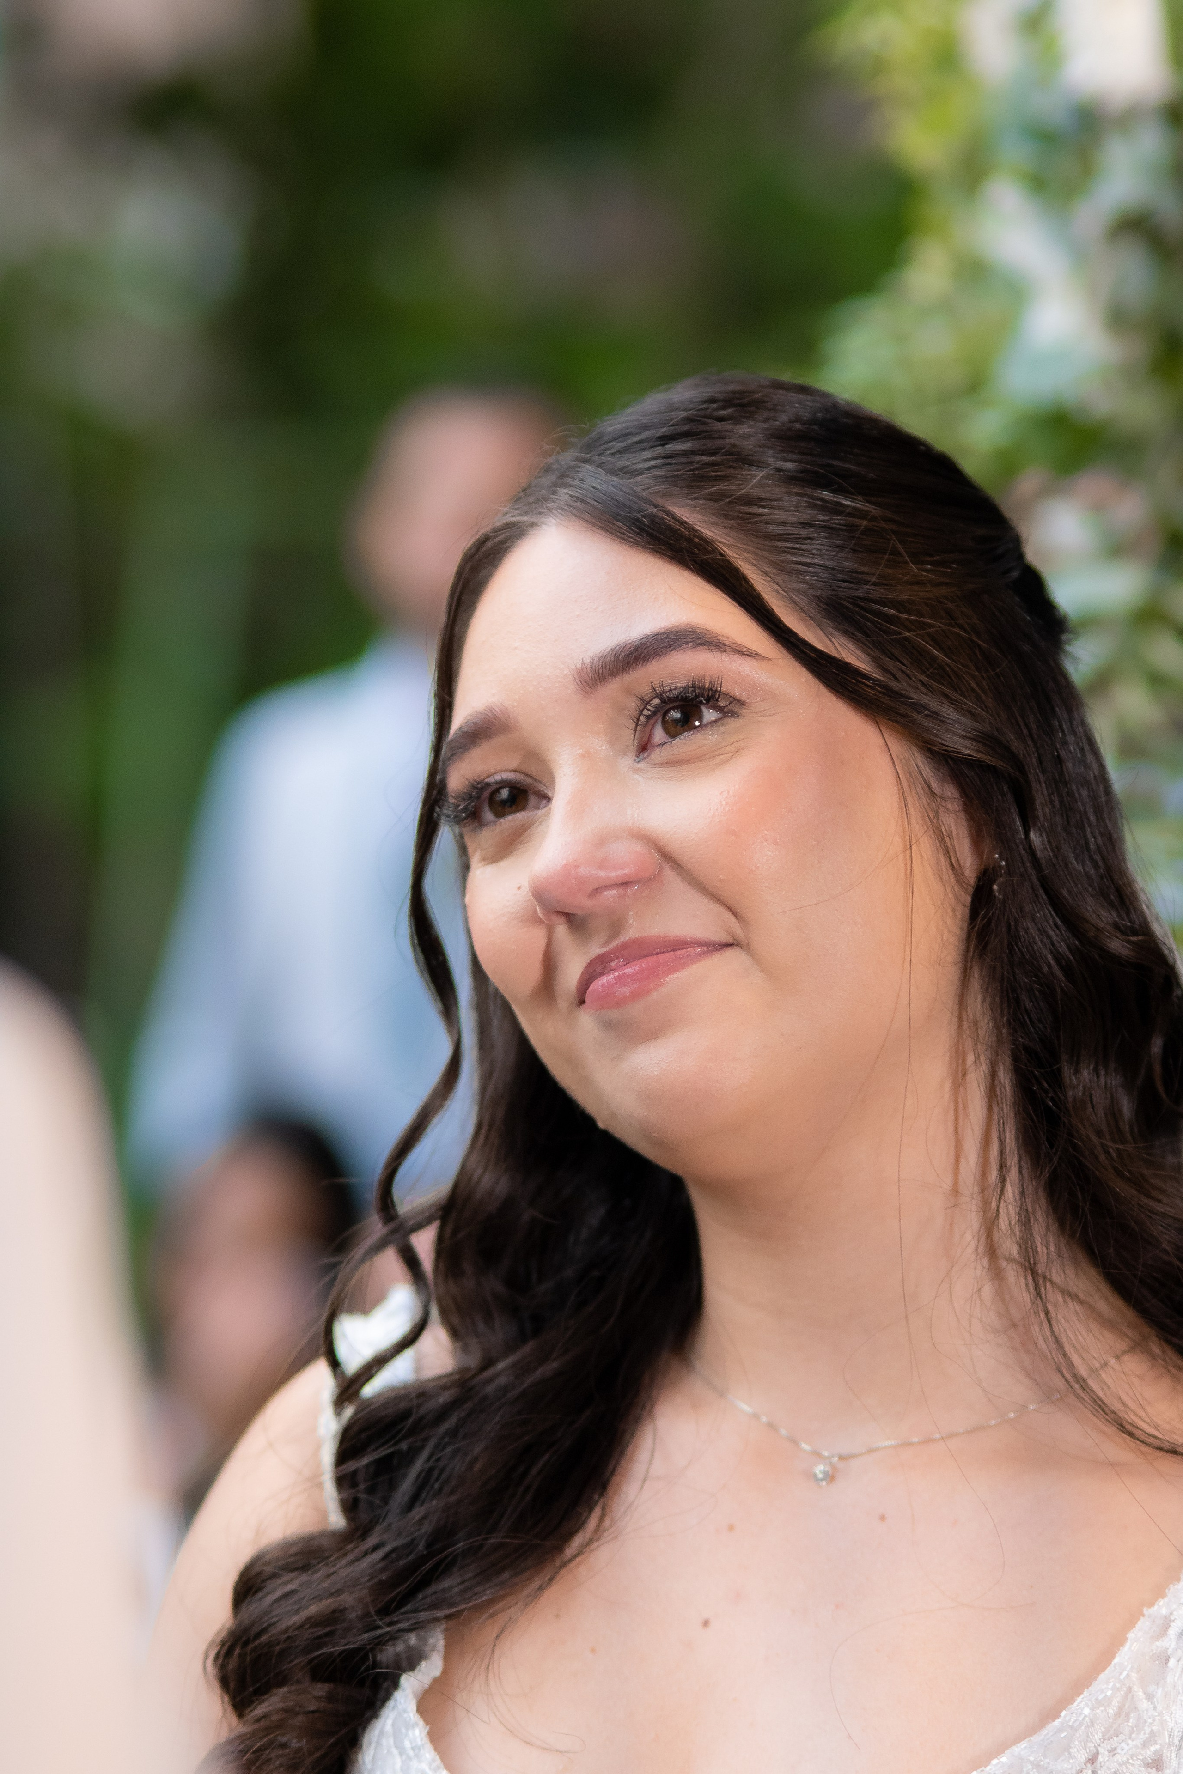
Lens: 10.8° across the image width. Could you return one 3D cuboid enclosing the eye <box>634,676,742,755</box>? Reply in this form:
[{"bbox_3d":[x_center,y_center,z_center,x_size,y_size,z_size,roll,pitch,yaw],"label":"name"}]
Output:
[{"bbox_3d":[0.026,-0.046,1.672,0.030,0.018,0.014,-22,-17,24],"label":"eye"}]

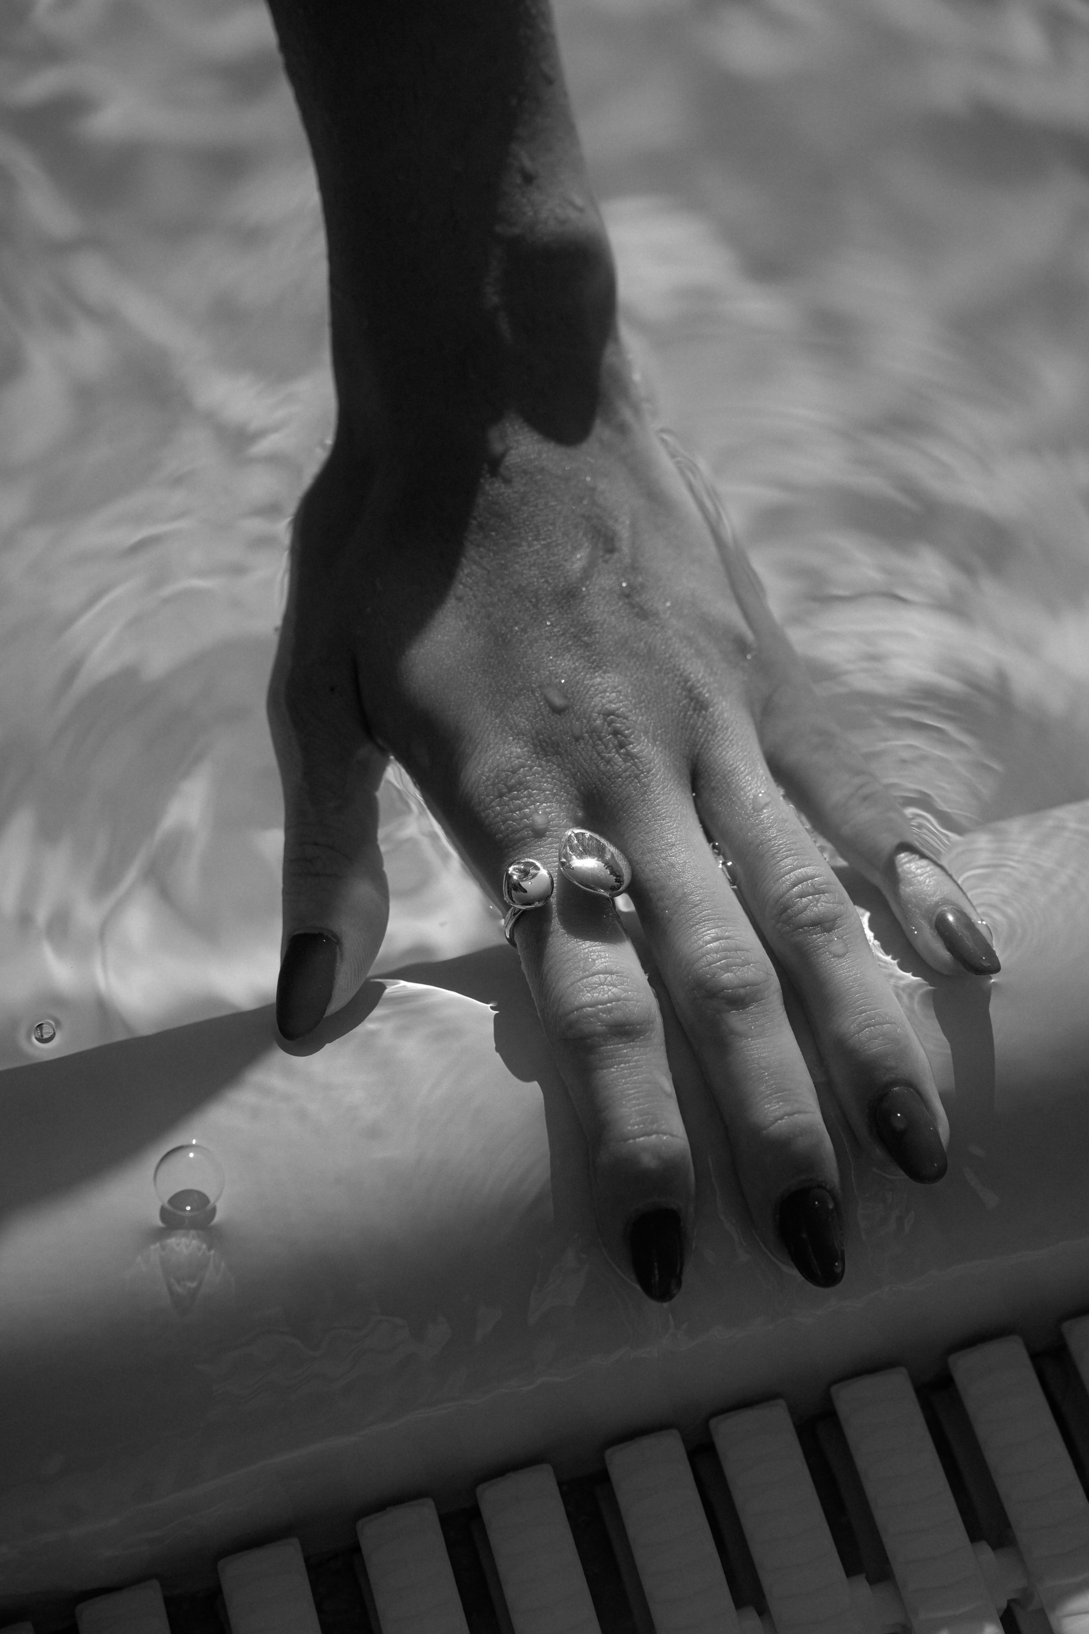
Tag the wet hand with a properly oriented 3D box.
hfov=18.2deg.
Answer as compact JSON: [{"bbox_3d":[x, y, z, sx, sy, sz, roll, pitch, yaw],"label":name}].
[{"bbox_3d":[0.011,0.005,0.615,0.128,0.060,0.182,-15,66,-8],"label":"wet hand"}]

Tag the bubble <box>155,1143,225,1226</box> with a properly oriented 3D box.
[{"bbox_3d":[-0.063,0.065,0.600,0.012,0.011,0.012,-2,52,2],"label":"bubble"}]

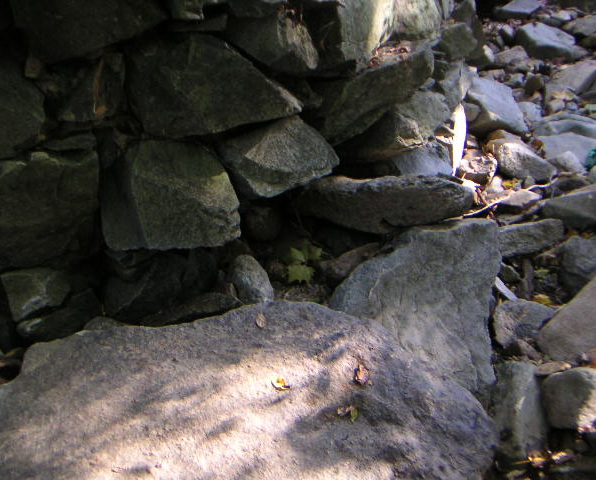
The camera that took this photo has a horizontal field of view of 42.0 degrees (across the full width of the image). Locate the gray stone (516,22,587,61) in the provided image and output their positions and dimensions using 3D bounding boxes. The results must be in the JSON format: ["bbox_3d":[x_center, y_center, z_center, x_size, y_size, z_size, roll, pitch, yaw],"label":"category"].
[{"bbox_3d":[1.664,-1.307,5.100,0.410,0.170,0.310,15,32,26],"label":"gray stone"}]

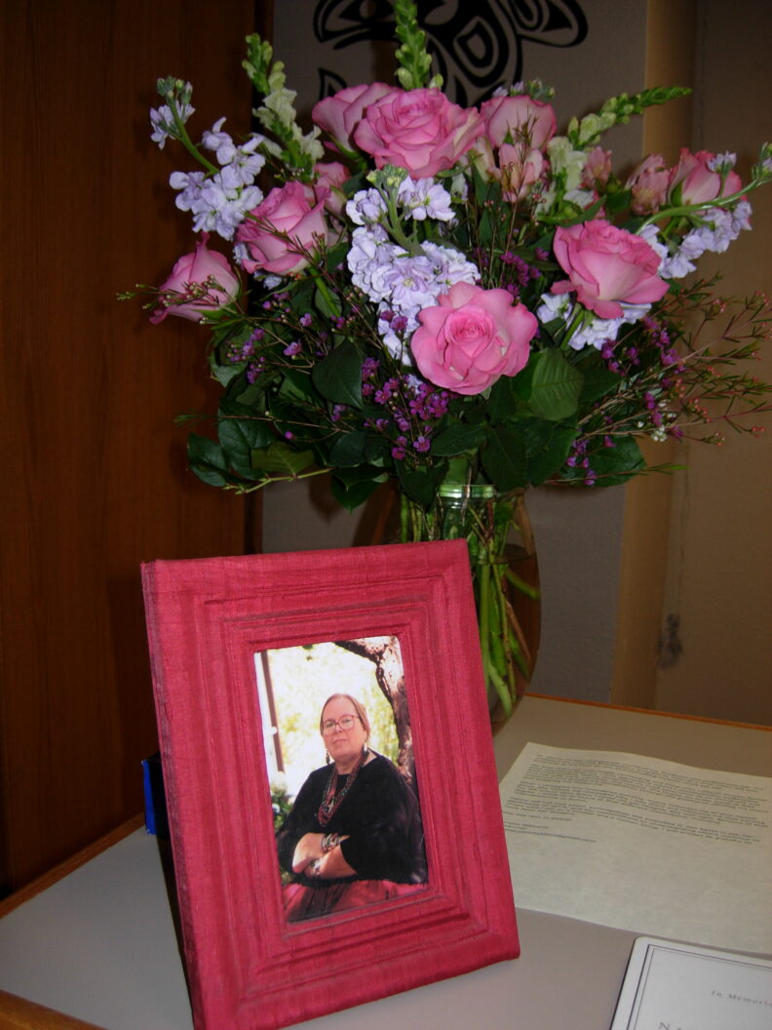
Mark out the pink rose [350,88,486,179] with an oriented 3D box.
[{"bbox_3d":[0.026,-0.307,0.875,0.104,0.090,0.064,2,-38,0],"label":"pink rose"}]

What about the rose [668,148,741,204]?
[{"bbox_3d":[0.238,-0.252,0.800,0.060,0.050,0.060,-1,6,-31],"label":"rose"}]

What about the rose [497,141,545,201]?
[{"bbox_3d":[0.095,-0.242,0.755,0.036,0.042,0.036,2,5,0],"label":"rose"}]

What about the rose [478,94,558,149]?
[{"bbox_3d":[0.121,-0.350,0.985,0.071,0.055,0.066,5,-22,0],"label":"rose"}]

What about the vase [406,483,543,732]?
[{"bbox_3d":[0.045,0.075,0.802,0.143,0.205,0.143,2,5,0],"label":"vase"}]

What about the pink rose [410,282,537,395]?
[{"bbox_3d":[0.067,-0.134,0.825,0.096,0.090,0.068,0,-12,4],"label":"pink rose"}]

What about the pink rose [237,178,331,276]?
[{"bbox_3d":[-0.082,-0.233,0.885,0.078,0.068,0.078,-28,32,0],"label":"pink rose"}]

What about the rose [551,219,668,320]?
[{"bbox_3d":[0.150,-0.165,0.720,0.077,0.066,0.075,2,5,0],"label":"rose"}]

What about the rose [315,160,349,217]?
[{"bbox_3d":[-0.041,-0.236,0.775,0.046,0.045,0.046,3,6,11],"label":"rose"}]

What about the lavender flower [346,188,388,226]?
[{"bbox_3d":[-0.014,-0.245,0.860,0.027,0.034,0.034,43,0,-34],"label":"lavender flower"}]

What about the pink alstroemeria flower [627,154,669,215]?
[{"bbox_3d":[0.236,-0.296,0.965,0.038,0.049,0.038,-3,-6,0],"label":"pink alstroemeria flower"}]

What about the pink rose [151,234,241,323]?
[{"bbox_3d":[-0.156,-0.193,0.915,0.074,0.063,0.072,-40,-9,0],"label":"pink rose"}]

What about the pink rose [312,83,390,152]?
[{"bbox_3d":[-0.021,-0.276,0.745,0.070,0.055,0.068,5,6,26],"label":"pink rose"}]

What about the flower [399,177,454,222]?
[{"bbox_3d":[0.027,-0.209,0.710,0.038,0.030,0.033,2,5,0],"label":"flower"}]

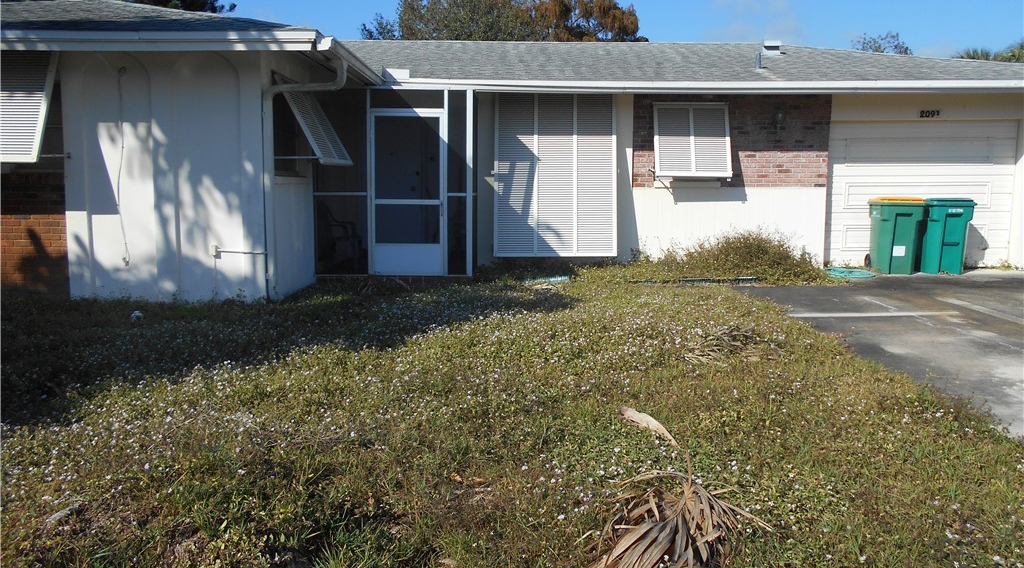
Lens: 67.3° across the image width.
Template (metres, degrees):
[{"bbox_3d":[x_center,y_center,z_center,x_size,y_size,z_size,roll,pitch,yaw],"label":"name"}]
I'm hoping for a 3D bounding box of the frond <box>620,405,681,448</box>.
[{"bbox_3d":[0.755,0.785,4.273,0.120,0.100,0.620,-2,7,-18],"label":"frond"}]

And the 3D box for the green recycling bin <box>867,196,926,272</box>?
[{"bbox_3d":[5.220,-0.674,10.494,0.600,1.020,0.740,2,7,15],"label":"green recycling bin"}]

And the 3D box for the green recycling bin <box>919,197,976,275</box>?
[{"bbox_3d":[5.900,-0.664,10.415,0.600,1.020,0.740,3,7,22],"label":"green recycling bin"}]

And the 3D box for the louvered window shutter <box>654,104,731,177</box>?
[{"bbox_3d":[2.480,-1.970,10.516,1.040,1.080,0.060,0,-13,0],"label":"louvered window shutter"}]

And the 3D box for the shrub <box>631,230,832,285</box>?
[{"bbox_3d":[2.820,-0.407,10.123,2.450,0.600,1.250,0,7,0],"label":"shrub"}]

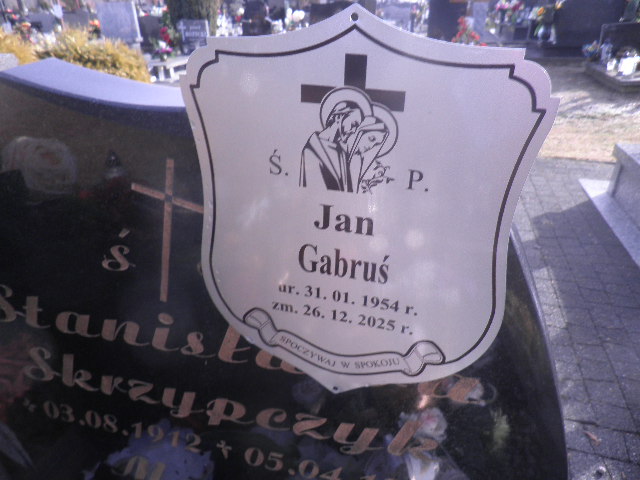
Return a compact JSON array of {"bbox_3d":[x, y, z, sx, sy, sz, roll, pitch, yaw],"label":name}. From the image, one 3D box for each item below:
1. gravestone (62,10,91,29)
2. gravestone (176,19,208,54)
[{"bbox_3d":[-5.876,-5.219,10.853,0.680,0.683,0.100,7,28,14],"label":"gravestone"},{"bbox_3d":[-2.789,-4.495,9.872,0.668,0.757,0.100,7,28,14],"label":"gravestone"}]

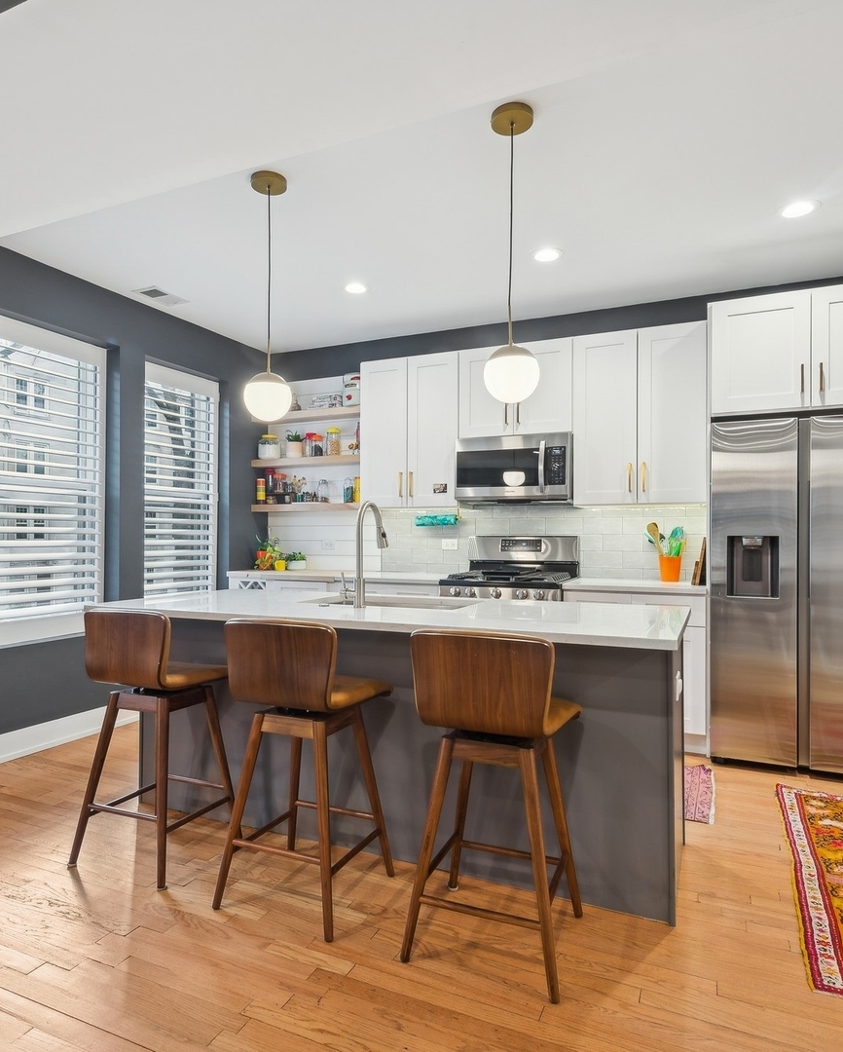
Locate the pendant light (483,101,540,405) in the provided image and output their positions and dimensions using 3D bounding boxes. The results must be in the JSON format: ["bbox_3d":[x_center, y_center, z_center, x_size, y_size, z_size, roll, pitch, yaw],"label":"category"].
[{"bbox_3d":[0.325,-0.946,2.340,0.200,1.018,0.200,0,0,24],"label":"pendant light"}]

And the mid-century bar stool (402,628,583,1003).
[{"bbox_3d":[0.225,0.767,1.972,0.451,0.934,0.461,0,0,24],"label":"mid-century bar stool"}]

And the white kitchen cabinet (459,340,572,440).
[{"bbox_3d":[0.662,-0.874,4.405,0.763,0.586,0.331,0,0,24],"label":"white kitchen cabinet"}]

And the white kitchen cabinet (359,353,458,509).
[{"bbox_3d":[-0.030,-0.649,4.753,0.756,1.051,0.320,0,-1,24],"label":"white kitchen cabinet"}]

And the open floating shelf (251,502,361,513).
[{"bbox_3d":[-0.833,-0.139,5.142,1.072,0.048,0.187,0,0,24],"label":"open floating shelf"}]

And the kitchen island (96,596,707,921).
[{"bbox_3d":[-0.147,0.779,2.651,2.257,0.902,0.870,0,-1,24],"label":"kitchen island"}]

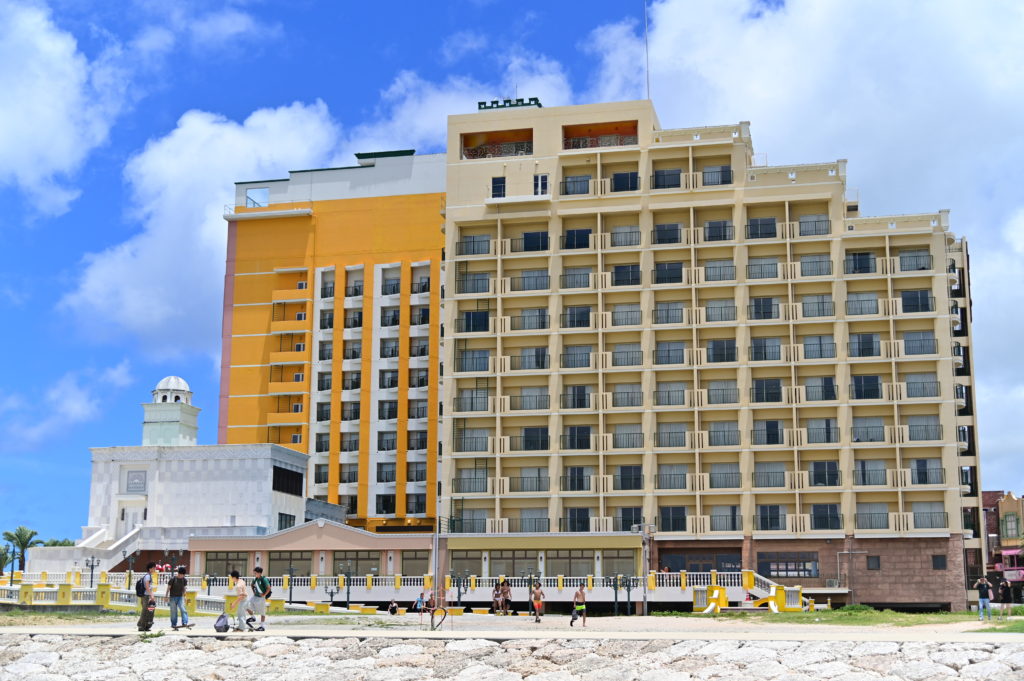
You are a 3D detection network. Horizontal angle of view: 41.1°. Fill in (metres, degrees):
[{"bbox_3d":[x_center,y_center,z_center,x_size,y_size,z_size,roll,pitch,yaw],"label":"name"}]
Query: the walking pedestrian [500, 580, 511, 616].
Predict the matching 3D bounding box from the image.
[{"bbox_3d":[-0.274,11.636,61.500,0.500,1.582,0.420,0,-12,0],"label":"walking pedestrian"}]

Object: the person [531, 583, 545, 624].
[{"bbox_3d":[1.067,10.945,57.000,0.600,1.642,0.400,-2,-12,12],"label":"person"}]

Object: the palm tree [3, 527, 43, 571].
[{"bbox_3d":[-43.043,19.698,120.597,3.700,6.111,3.700,0,-11,0],"label":"palm tree"}]

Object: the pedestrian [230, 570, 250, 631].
[{"bbox_3d":[-7.034,6.782,35.500,0.540,1.547,0.500,2,-12,-6],"label":"pedestrian"}]

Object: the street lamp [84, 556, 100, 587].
[{"bbox_3d":[-26.143,15.049,85.304,1.000,3.111,0.600,-2,-12,13],"label":"street lamp"}]

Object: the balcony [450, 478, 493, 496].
[{"bbox_3d":[-2.985,11.307,104.153,3.200,1.402,1.300,-2,-12,13],"label":"balcony"}]

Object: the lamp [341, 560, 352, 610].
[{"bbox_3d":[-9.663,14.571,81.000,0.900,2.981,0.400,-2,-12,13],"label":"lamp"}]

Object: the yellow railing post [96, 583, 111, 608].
[{"bbox_3d":[-19.447,12.168,65.101,0.560,1.032,0.560,-2,-12,13],"label":"yellow railing post"}]

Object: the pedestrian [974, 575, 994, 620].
[{"bbox_3d":[19.411,10.688,56.300,0.720,1.723,0.480,-4,-12,18],"label":"pedestrian"}]

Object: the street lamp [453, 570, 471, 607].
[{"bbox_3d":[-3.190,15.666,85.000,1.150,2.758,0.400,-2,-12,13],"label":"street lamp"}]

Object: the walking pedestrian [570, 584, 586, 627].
[{"bbox_3d":[2.460,9.736,50.152,0.480,1.559,0.500,7,-13,-29],"label":"walking pedestrian"}]

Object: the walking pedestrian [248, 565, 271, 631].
[{"bbox_3d":[-6.733,6.925,36.565,0.520,1.686,0.520,11,-15,-42],"label":"walking pedestrian"}]

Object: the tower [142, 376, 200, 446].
[{"bbox_3d":[-28.652,6.058,115.500,3.600,6.203,3.600,-2,-12,13],"label":"tower"}]

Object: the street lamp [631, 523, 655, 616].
[{"bbox_3d":[7.979,13.990,82.554,1.500,5.670,0.600,-1,-11,6],"label":"street lamp"}]

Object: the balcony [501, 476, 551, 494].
[{"bbox_3d":[1.114,10.897,101.620,3.750,1.300,1.400,-2,-12,13],"label":"balcony"}]

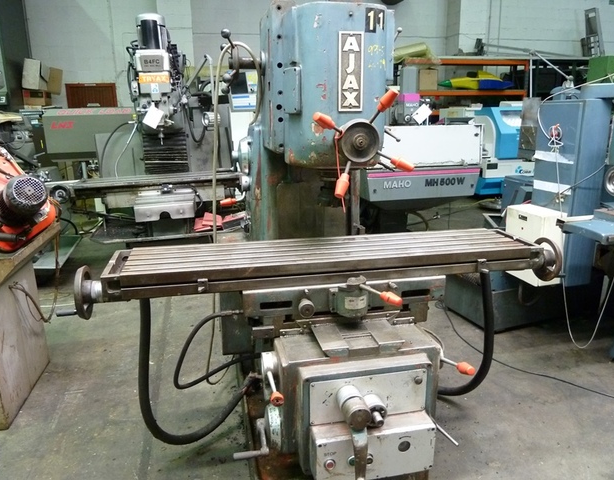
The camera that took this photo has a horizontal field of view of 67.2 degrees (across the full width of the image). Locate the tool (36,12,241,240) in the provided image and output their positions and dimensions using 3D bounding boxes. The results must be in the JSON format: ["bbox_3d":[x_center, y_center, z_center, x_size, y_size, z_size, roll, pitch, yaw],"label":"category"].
[{"bbox_3d":[-1.528,-0.872,4.521,1.620,2.300,1.400,-7,15,-23],"label":"tool"}]

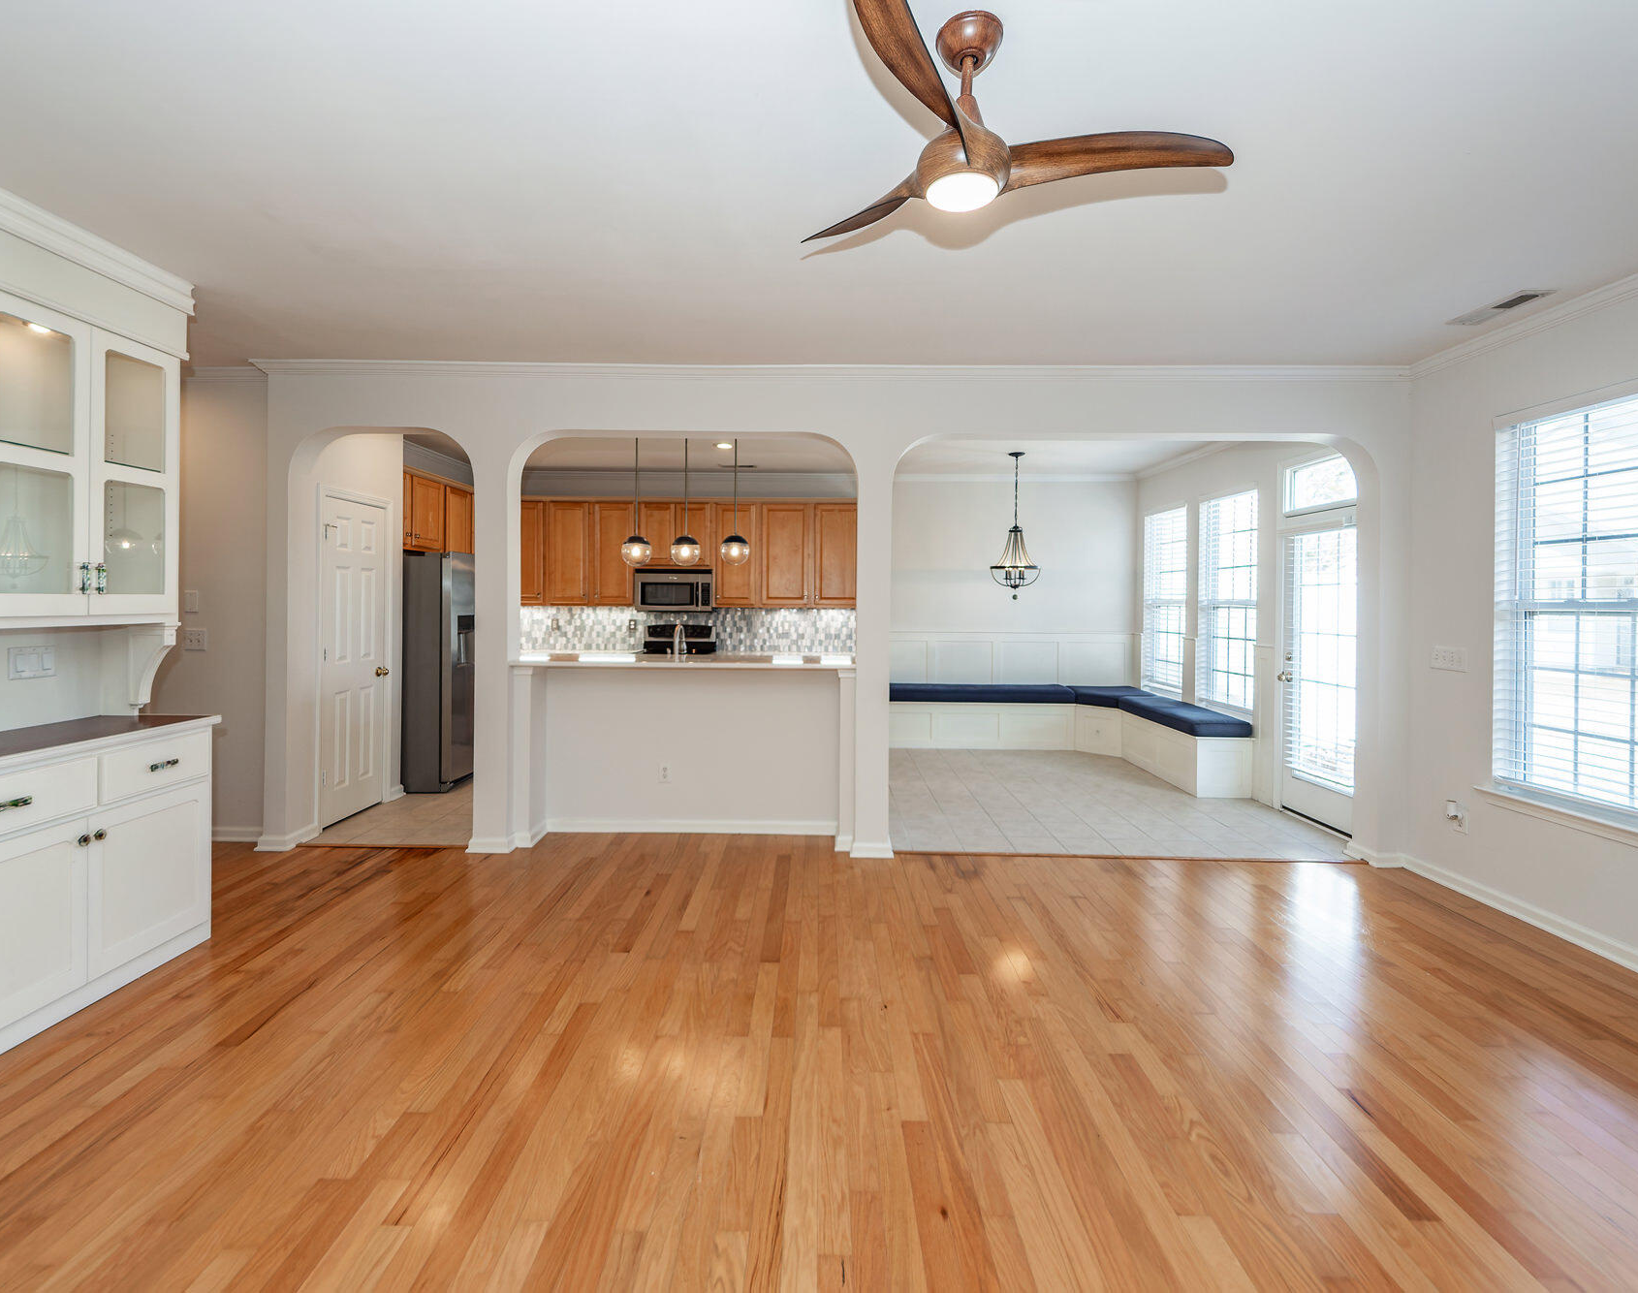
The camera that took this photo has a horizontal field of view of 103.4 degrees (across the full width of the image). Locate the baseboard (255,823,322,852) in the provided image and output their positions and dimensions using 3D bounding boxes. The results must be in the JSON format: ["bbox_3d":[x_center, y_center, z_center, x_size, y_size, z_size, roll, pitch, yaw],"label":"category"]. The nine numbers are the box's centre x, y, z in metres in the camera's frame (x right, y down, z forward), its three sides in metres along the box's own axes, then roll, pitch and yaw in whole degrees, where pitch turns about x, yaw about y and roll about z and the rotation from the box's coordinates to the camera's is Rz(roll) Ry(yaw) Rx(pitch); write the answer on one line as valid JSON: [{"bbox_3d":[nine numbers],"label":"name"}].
[{"bbox_3d":[-3.025,1.093,3.720,0.240,0.090,0.250,1,2,1],"label":"baseboard"}]

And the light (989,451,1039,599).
[{"bbox_3d":[1.714,-1.058,5.650,0.440,1.280,0.440,1,2,1],"label":"light"}]

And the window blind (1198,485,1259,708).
[{"bbox_3d":[3.240,-0.363,5.155,0.060,1.650,0.740,1,2,1],"label":"window blind"}]

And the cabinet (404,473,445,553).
[{"bbox_3d":[-3.370,-1.063,5.160,0.320,0.630,0.800,1,2,1],"label":"cabinet"}]

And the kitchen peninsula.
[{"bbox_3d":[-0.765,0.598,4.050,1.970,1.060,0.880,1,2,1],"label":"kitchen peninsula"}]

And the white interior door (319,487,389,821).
[{"bbox_3d":[-3.000,0.085,4.190,0.050,2.030,0.580,1,2,1],"label":"white interior door"}]

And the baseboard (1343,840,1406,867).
[{"bbox_3d":[3.100,1.163,3.630,0.210,0.090,0.230,1,2,1],"label":"baseboard"}]

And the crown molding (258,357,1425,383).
[{"bbox_3d":[0.050,-1.500,3.520,6.280,0.100,0.090,1,2,1],"label":"crown molding"}]

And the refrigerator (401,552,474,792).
[{"bbox_3d":[-3.050,0.144,5.100,0.800,1.750,0.880,1,2,1],"label":"refrigerator"}]

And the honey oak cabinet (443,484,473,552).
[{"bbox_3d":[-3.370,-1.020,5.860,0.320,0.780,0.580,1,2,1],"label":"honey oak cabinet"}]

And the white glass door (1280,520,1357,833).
[{"bbox_3d":[3.260,0.200,4.180,0.060,1.960,0.780,1,2,1],"label":"white glass door"}]

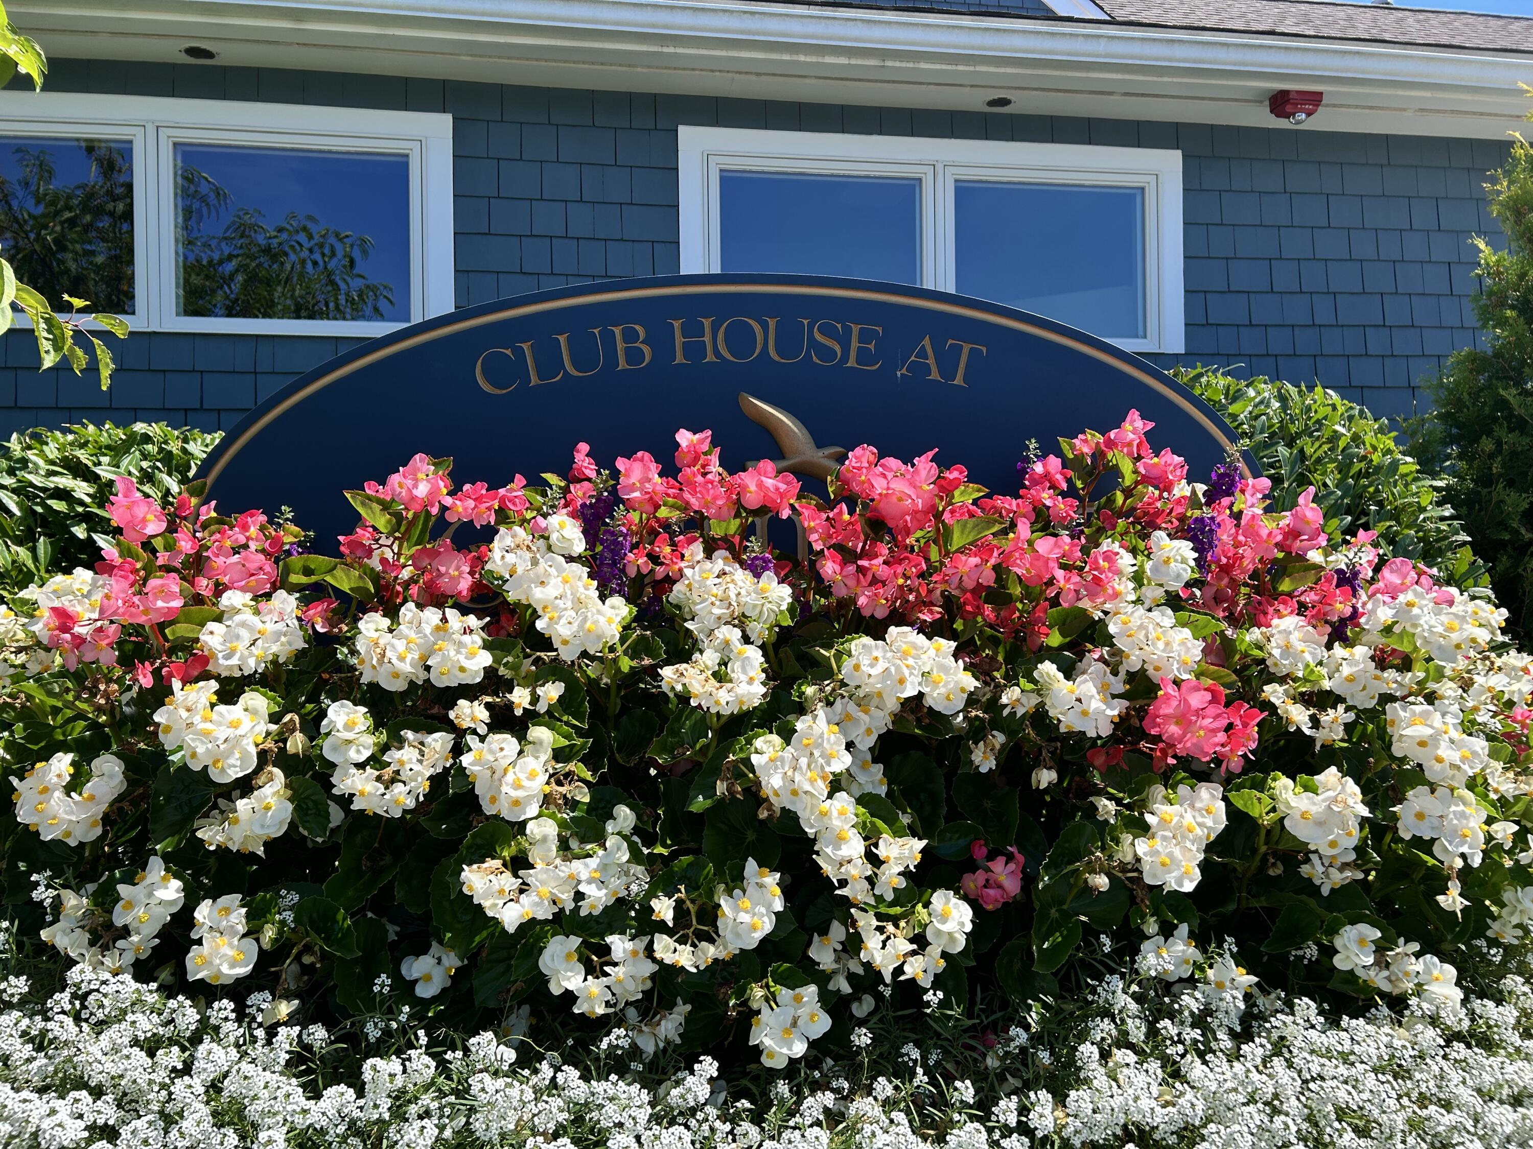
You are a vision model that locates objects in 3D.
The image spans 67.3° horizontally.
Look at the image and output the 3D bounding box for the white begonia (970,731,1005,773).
[{"bbox_3d":[0.291,0.234,1.520,0.043,0.054,0.036,-1,0,2],"label":"white begonia"}]

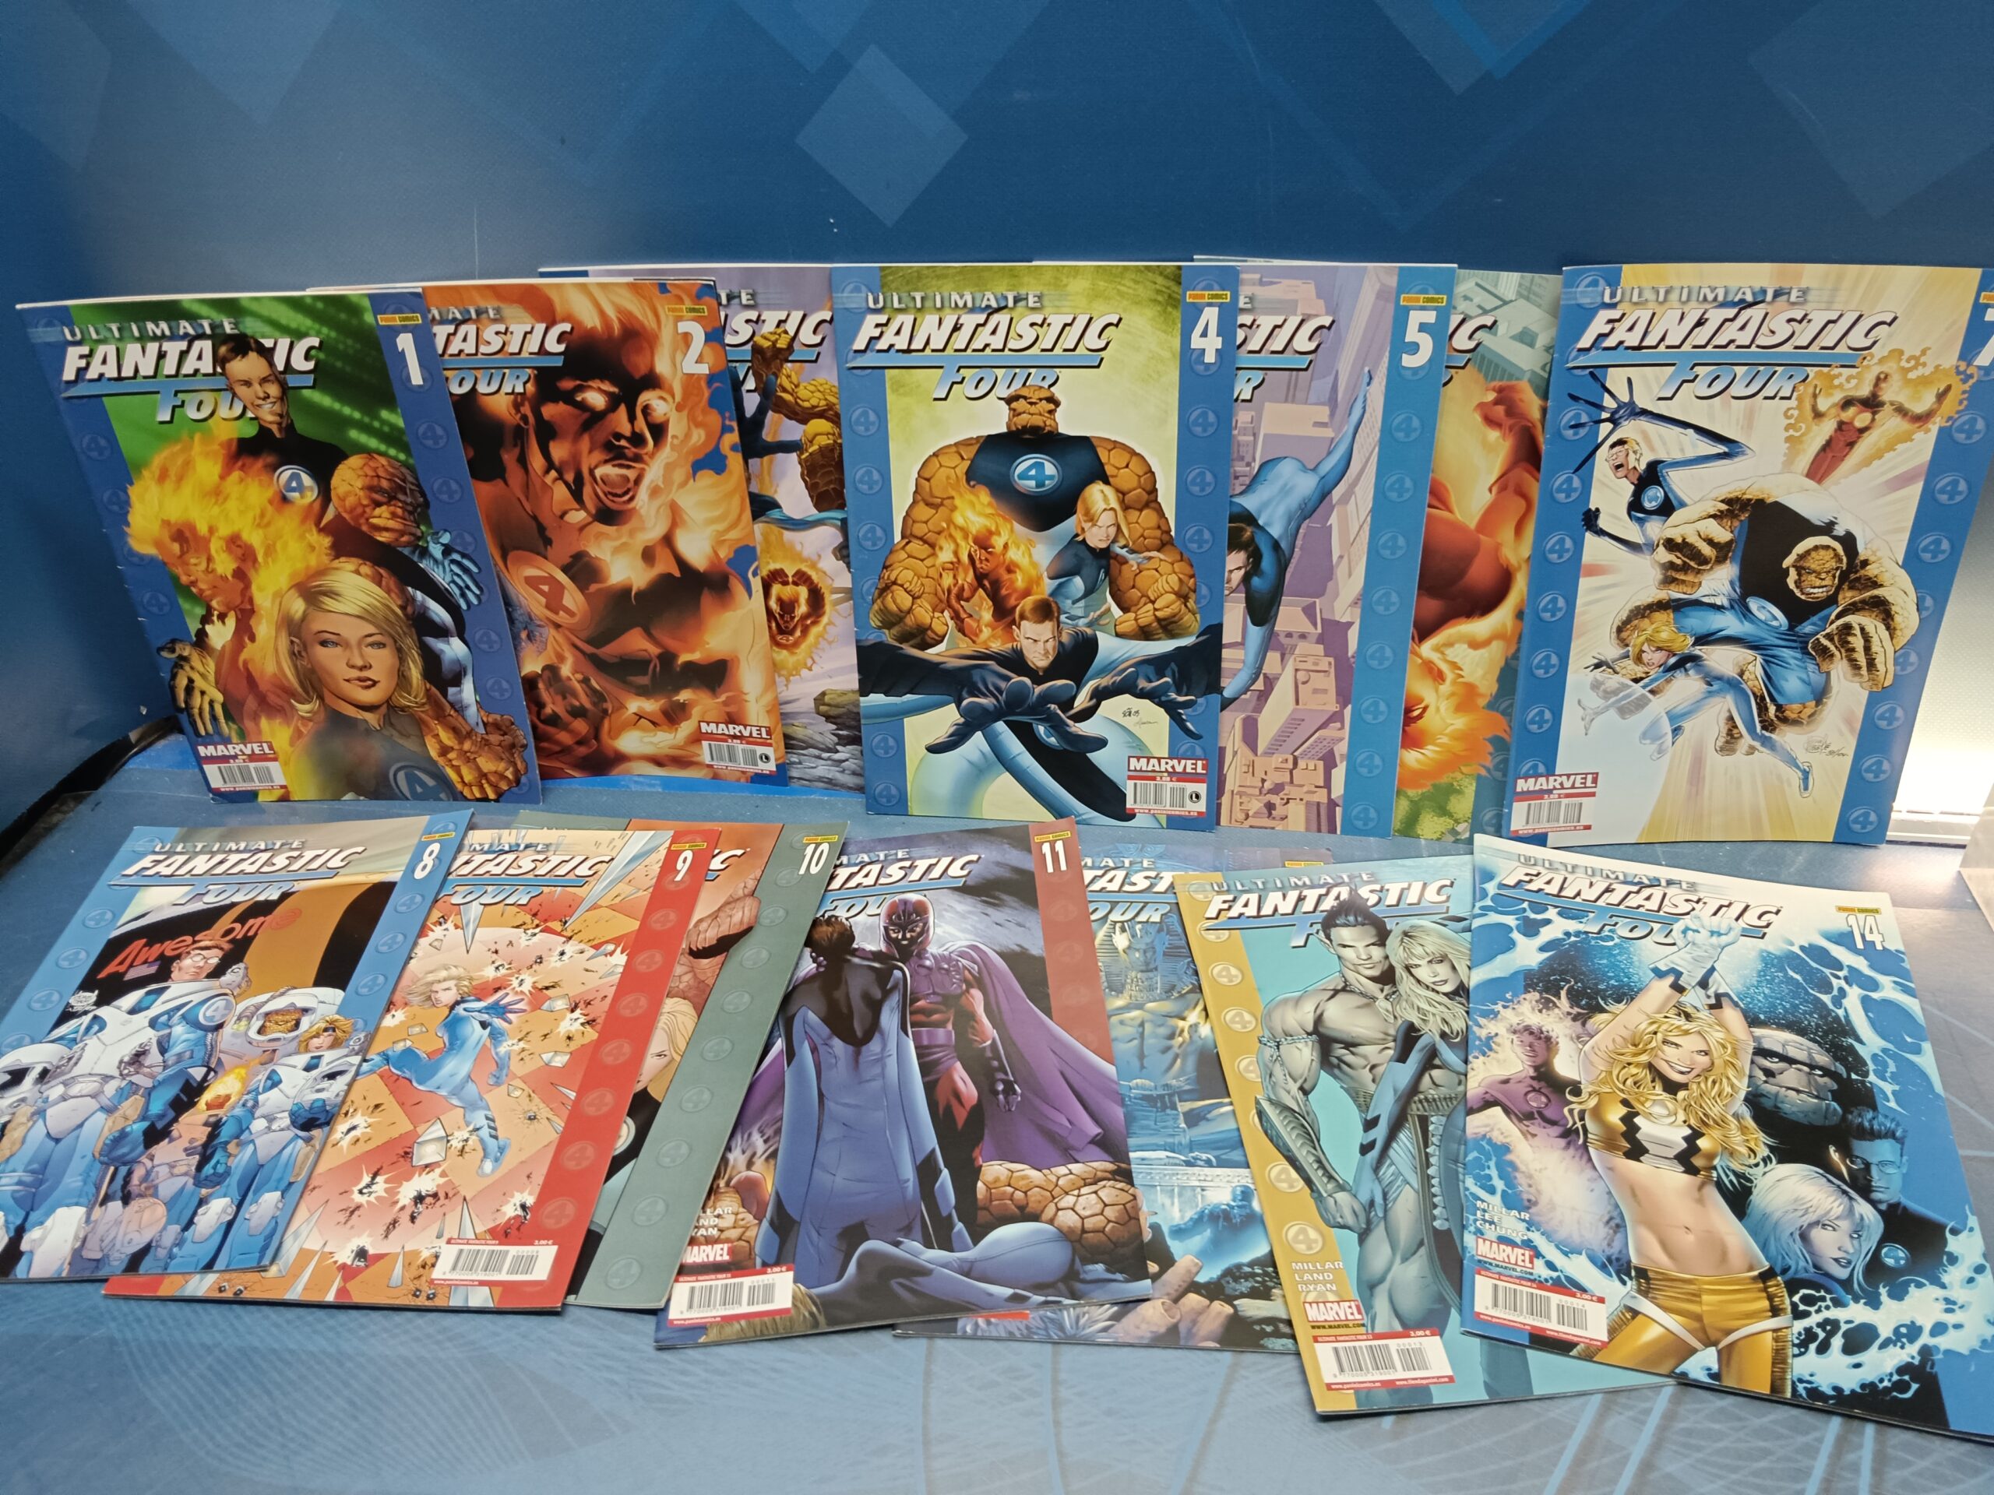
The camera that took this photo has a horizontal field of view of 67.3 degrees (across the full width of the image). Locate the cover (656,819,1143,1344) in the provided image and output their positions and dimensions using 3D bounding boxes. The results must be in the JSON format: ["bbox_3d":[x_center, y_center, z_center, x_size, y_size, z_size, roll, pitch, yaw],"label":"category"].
[{"bbox_3d":[-0.039,0.120,0.616,0.170,0.005,0.260,-6,37,0],"label":"cover"}]

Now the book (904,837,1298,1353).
[{"bbox_3d":[0.061,0.124,0.606,0.170,0.005,0.260,0,36,6],"label":"book"}]

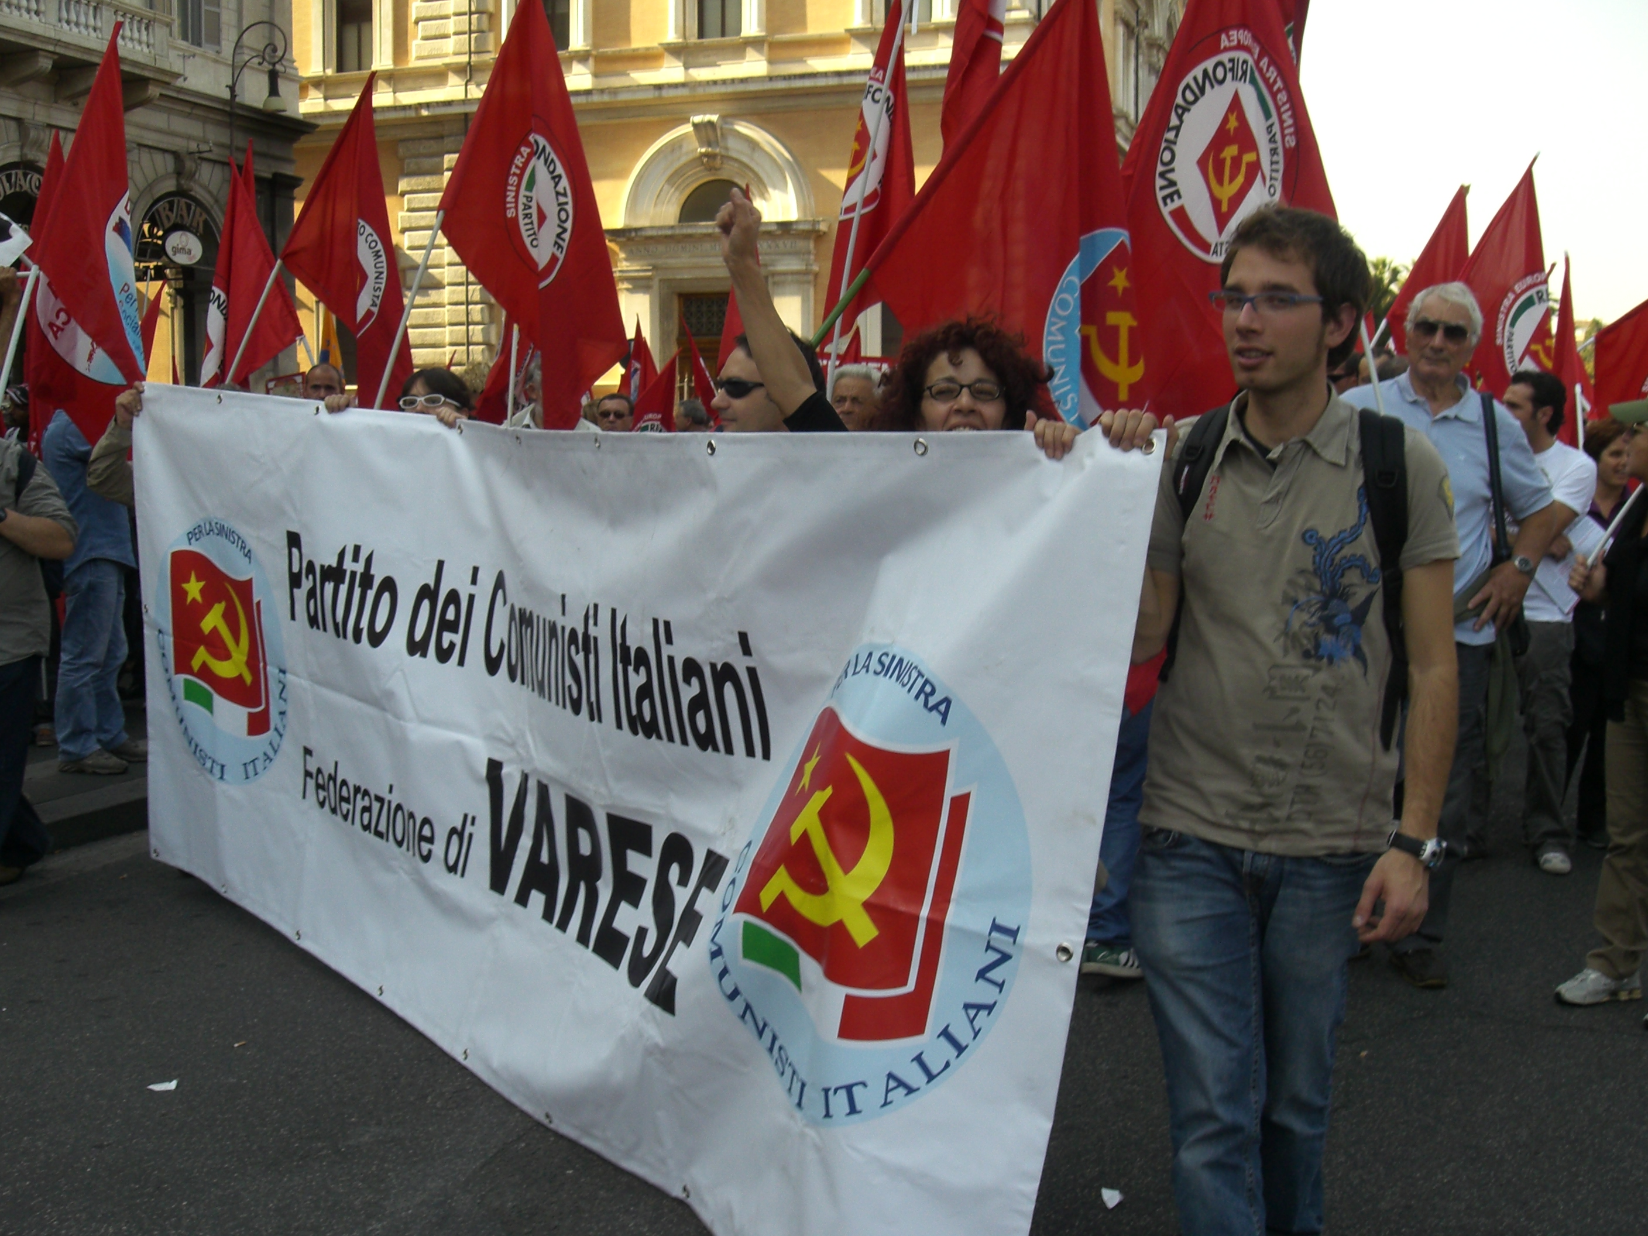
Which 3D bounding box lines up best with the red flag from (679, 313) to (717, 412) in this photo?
[{"bbox_3d":[-0.927,-1.878,13.500,0.340,0.850,0.250,1,6,6],"label":"red flag"}]

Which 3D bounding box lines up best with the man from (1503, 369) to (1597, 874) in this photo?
[{"bbox_3d":[2.382,0.010,5.981,0.460,1.650,0.340,5,8,43],"label":"man"}]

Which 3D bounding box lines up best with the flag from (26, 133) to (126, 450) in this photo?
[{"bbox_3d":[-2.727,-1.191,6.600,0.420,1.170,0.280,2,6,17],"label":"flag"}]

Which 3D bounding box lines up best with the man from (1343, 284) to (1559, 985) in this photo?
[{"bbox_3d":[1.595,0.046,4.588,0.600,1.770,0.380,2,6,17],"label":"man"}]

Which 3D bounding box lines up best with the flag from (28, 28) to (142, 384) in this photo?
[{"bbox_3d":[-2.412,-1.342,5.900,0.400,1.170,0.300,2,6,17],"label":"flag"}]

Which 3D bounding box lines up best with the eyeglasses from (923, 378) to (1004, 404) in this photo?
[{"bbox_3d":[0.243,-0.391,3.130,0.138,0.042,0.140,0,6,5],"label":"eyeglasses"}]

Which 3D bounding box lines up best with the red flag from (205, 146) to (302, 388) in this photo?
[{"bbox_3d":[-2.393,-1.436,7.600,0.430,1.080,0.280,1,6,11],"label":"red flag"}]

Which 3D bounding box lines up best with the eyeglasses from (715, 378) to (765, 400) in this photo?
[{"bbox_3d":[-0.112,-0.422,3.320,0.150,0.045,0.145,-2,6,-23],"label":"eyeglasses"}]

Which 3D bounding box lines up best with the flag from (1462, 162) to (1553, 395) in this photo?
[{"bbox_3d":[2.630,-1.311,7.100,0.550,1.050,0.300,2,6,17],"label":"flag"}]

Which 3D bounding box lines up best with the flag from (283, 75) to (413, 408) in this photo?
[{"bbox_3d":[-1.867,-1.463,7.100,0.500,1.300,0.300,1,6,11],"label":"flag"}]

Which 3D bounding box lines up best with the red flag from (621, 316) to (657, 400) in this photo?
[{"bbox_3d":[-1.379,-1.869,13.500,0.320,0.820,0.250,1,6,6],"label":"red flag"}]

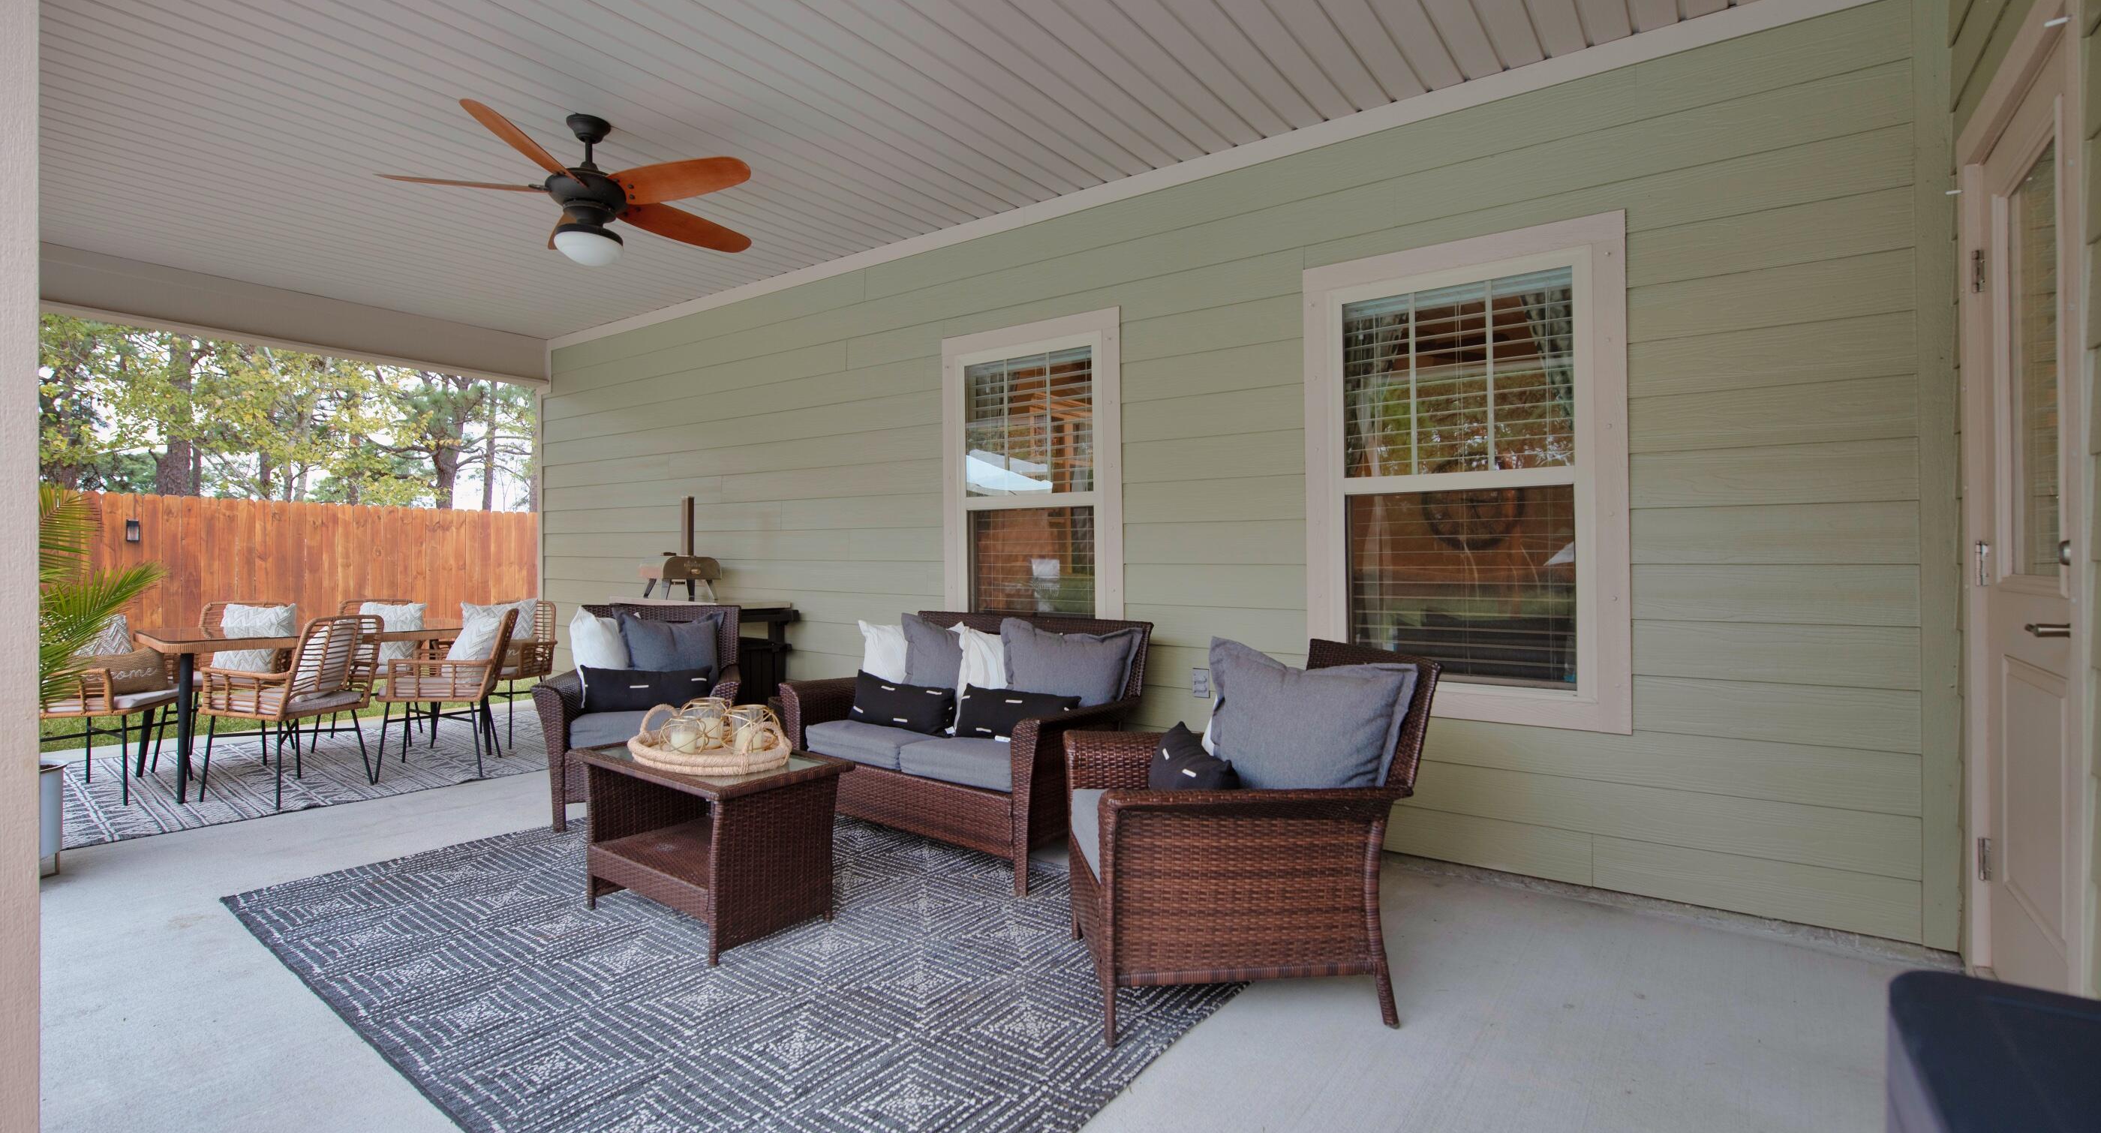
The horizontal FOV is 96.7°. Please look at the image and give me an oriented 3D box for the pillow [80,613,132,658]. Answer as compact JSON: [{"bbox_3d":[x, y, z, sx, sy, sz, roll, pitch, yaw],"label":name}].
[{"bbox_3d":[-4.619,0.434,4.506,0.150,0.420,0.430,-14,2,-5],"label":"pillow"}]

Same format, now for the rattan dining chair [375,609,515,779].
[{"bbox_3d":[-3.235,0.672,5.010,0.575,0.840,0.580,0,1,-18],"label":"rattan dining chair"}]

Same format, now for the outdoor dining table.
[{"bbox_3d":[-3.947,0.715,5.106,0.870,0.755,1.380,0,1,37],"label":"outdoor dining table"}]

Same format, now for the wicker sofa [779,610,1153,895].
[{"bbox_3d":[-0.378,0.666,3.840,1.420,0.870,0.830,0,1,36],"label":"wicker sofa"}]

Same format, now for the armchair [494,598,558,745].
[{"bbox_3d":[-3.463,0.661,5.800,0.580,0.840,0.580,0,1,1],"label":"armchair"}]

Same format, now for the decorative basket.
[{"bbox_3d":[-1.101,0.535,2.998,0.520,0.170,0.520,0,1,0],"label":"decorative basket"}]

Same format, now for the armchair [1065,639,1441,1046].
[{"bbox_3d":[0.502,0.679,2.529,0.840,0.875,0.820,0,1,-8],"label":"armchair"}]

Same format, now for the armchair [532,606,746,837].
[{"bbox_3d":[-1.851,0.660,4.377,0.820,0.875,0.840,0,1,-7],"label":"armchair"}]

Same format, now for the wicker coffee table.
[{"bbox_3d":[-1.097,0.868,2.982,0.880,0.495,0.460,0,1,38],"label":"wicker coffee table"}]

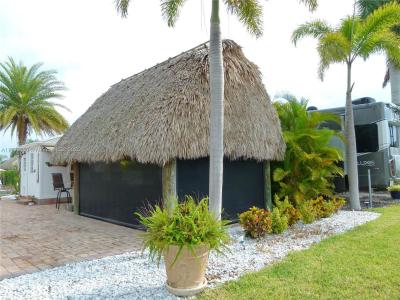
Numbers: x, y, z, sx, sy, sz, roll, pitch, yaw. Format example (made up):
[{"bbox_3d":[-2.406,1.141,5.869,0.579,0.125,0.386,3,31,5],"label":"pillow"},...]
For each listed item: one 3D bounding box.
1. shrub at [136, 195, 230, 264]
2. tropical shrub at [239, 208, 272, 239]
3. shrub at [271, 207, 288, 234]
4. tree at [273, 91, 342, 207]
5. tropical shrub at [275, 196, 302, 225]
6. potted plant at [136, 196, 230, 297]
[{"bbox_3d":[-0.178,0.880,3.122,1.000,0.720,0.950,0,-3,0],"label":"shrub"},{"bbox_3d":[1.096,1.398,5.706,0.660,0.600,0.620,0,-3,0],"label":"tropical shrub"},{"bbox_3d":[1.644,1.439,5.974,0.420,0.550,0.420,0,-3,0],"label":"shrub"},{"bbox_3d":[3.210,0.127,8.708,2.250,3.500,2.100,0,-3,0],"label":"tree"},{"bbox_3d":[2.053,1.412,6.777,0.620,0.700,0.580,0,-3,0],"label":"tropical shrub"},{"bbox_3d":[-0.178,1.025,3.114,1.000,1.030,0.950,0,-3,0],"label":"potted plant"}]

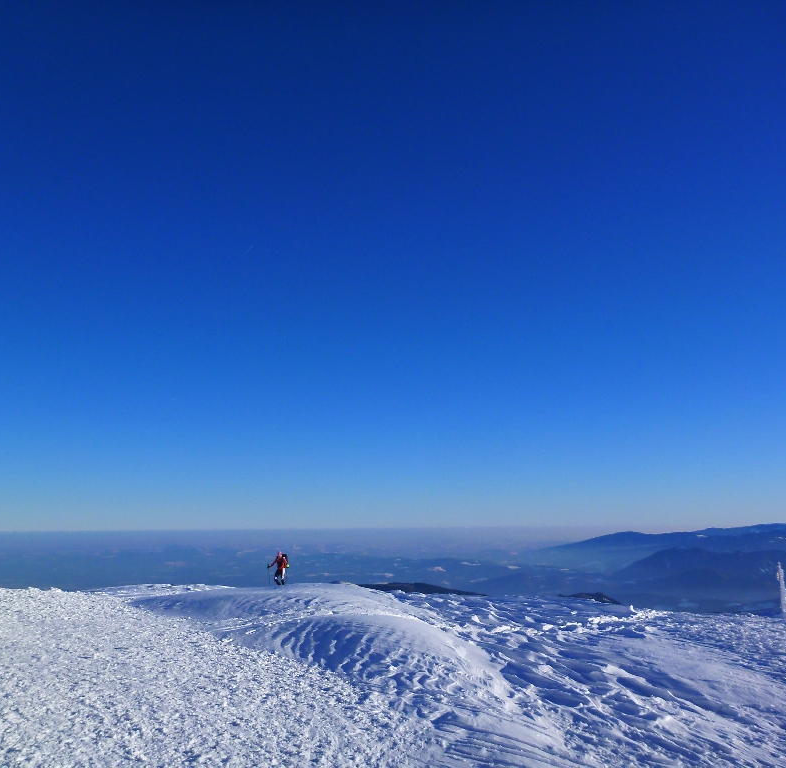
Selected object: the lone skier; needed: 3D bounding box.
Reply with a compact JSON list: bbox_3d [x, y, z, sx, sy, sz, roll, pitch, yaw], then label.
[{"bbox_3d":[-5.796,9.365,42.000,0.980,1.720,0.750,-3,-10,17],"label":"lone skier"}]

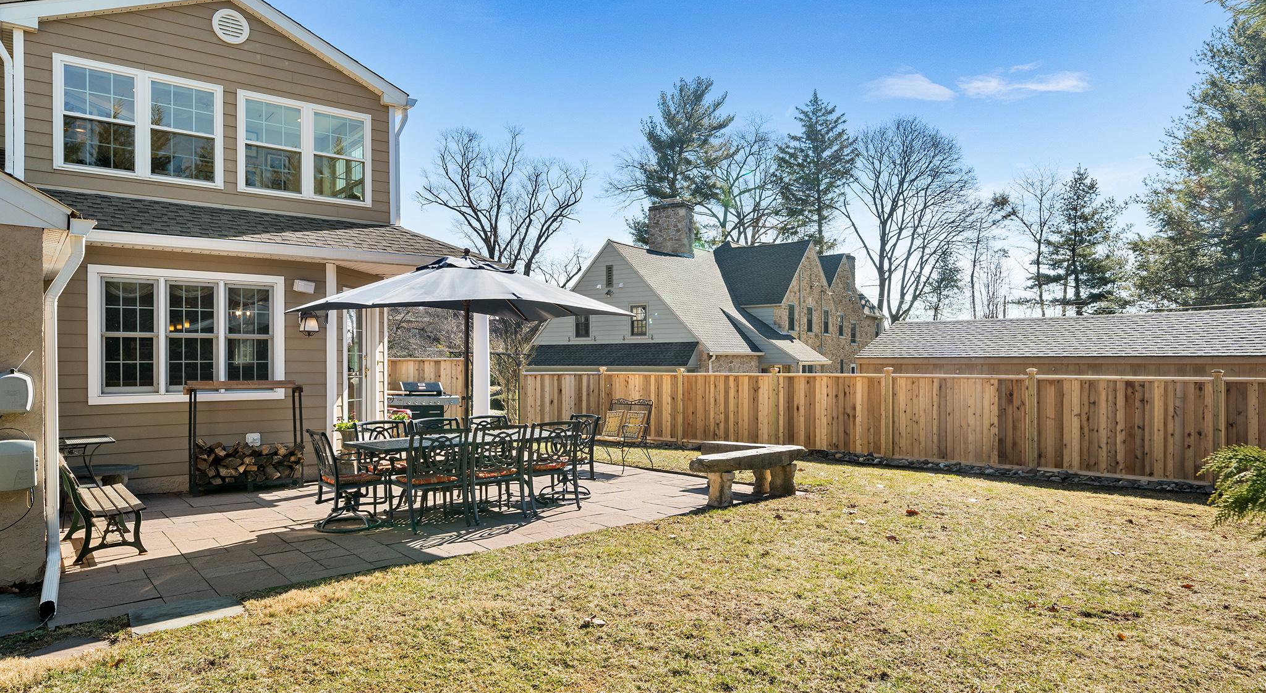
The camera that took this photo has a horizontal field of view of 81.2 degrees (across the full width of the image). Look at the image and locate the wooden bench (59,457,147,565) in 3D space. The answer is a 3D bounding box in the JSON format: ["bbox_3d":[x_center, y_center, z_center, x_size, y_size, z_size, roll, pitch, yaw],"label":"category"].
[{"bbox_3d":[-4.569,1.314,6.288,0.600,0.800,1.380,1,-1,-42],"label":"wooden bench"}]

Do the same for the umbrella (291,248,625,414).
[{"bbox_3d":[-1.827,0.375,8.016,3.030,2.740,1.920,1,-1,-39],"label":"umbrella"}]

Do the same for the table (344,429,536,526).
[{"bbox_3d":[-1.827,1.372,7.998,2.170,0.745,1.020,1,-1,-40],"label":"table"}]

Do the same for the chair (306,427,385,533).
[{"bbox_3d":[-2.755,1.255,7.184,0.670,0.950,0.610,1,-1,-42],"label":"chair"}]

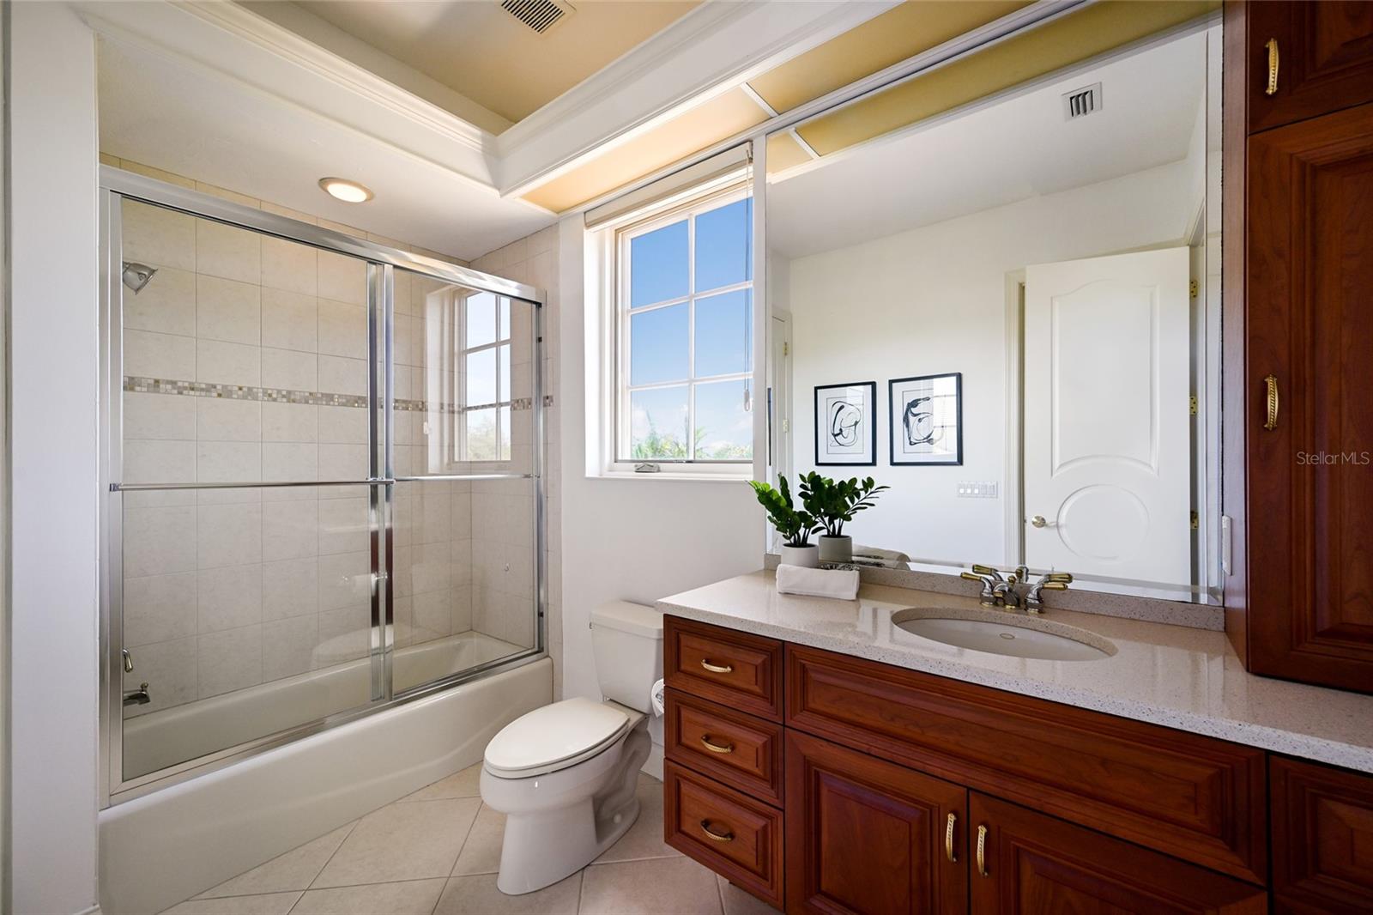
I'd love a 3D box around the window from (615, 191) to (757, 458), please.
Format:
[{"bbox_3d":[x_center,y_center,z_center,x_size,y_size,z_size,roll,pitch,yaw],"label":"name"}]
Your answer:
[{"bbox_3d":[0.017,-0.544,2.405,0.905,1.168,0.075,0,0,38],"label":"window"}]

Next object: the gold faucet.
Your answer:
[{"bbox_3d":[0.806,0.348,1.340,0.235,0.092,0.165,0,0,38],"label":"gold faucet"}]

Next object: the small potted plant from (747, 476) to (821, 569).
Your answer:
[{"bbox_3d":[0.338,0.233,1.683,0.250,0.337,0.225,0,0,38],"label":"small potted plant"}]

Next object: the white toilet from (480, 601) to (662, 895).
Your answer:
[{"bbox_3d":[-0.353,0.977,1.889,0.385,0.710,0.772,0,0,38],"label":"white toilet"}]

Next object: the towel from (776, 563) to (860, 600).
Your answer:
[{"bbox_3d":[0.389,0.363,1.586,0.216,0.078,0.110,0,0,16],"label":"towel"}]

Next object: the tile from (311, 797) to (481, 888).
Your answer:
[{"bbox_3d":[-0.982,1.337,1.862,0.424,0.010,0.424,0,0,-8],"label":"tile"}]

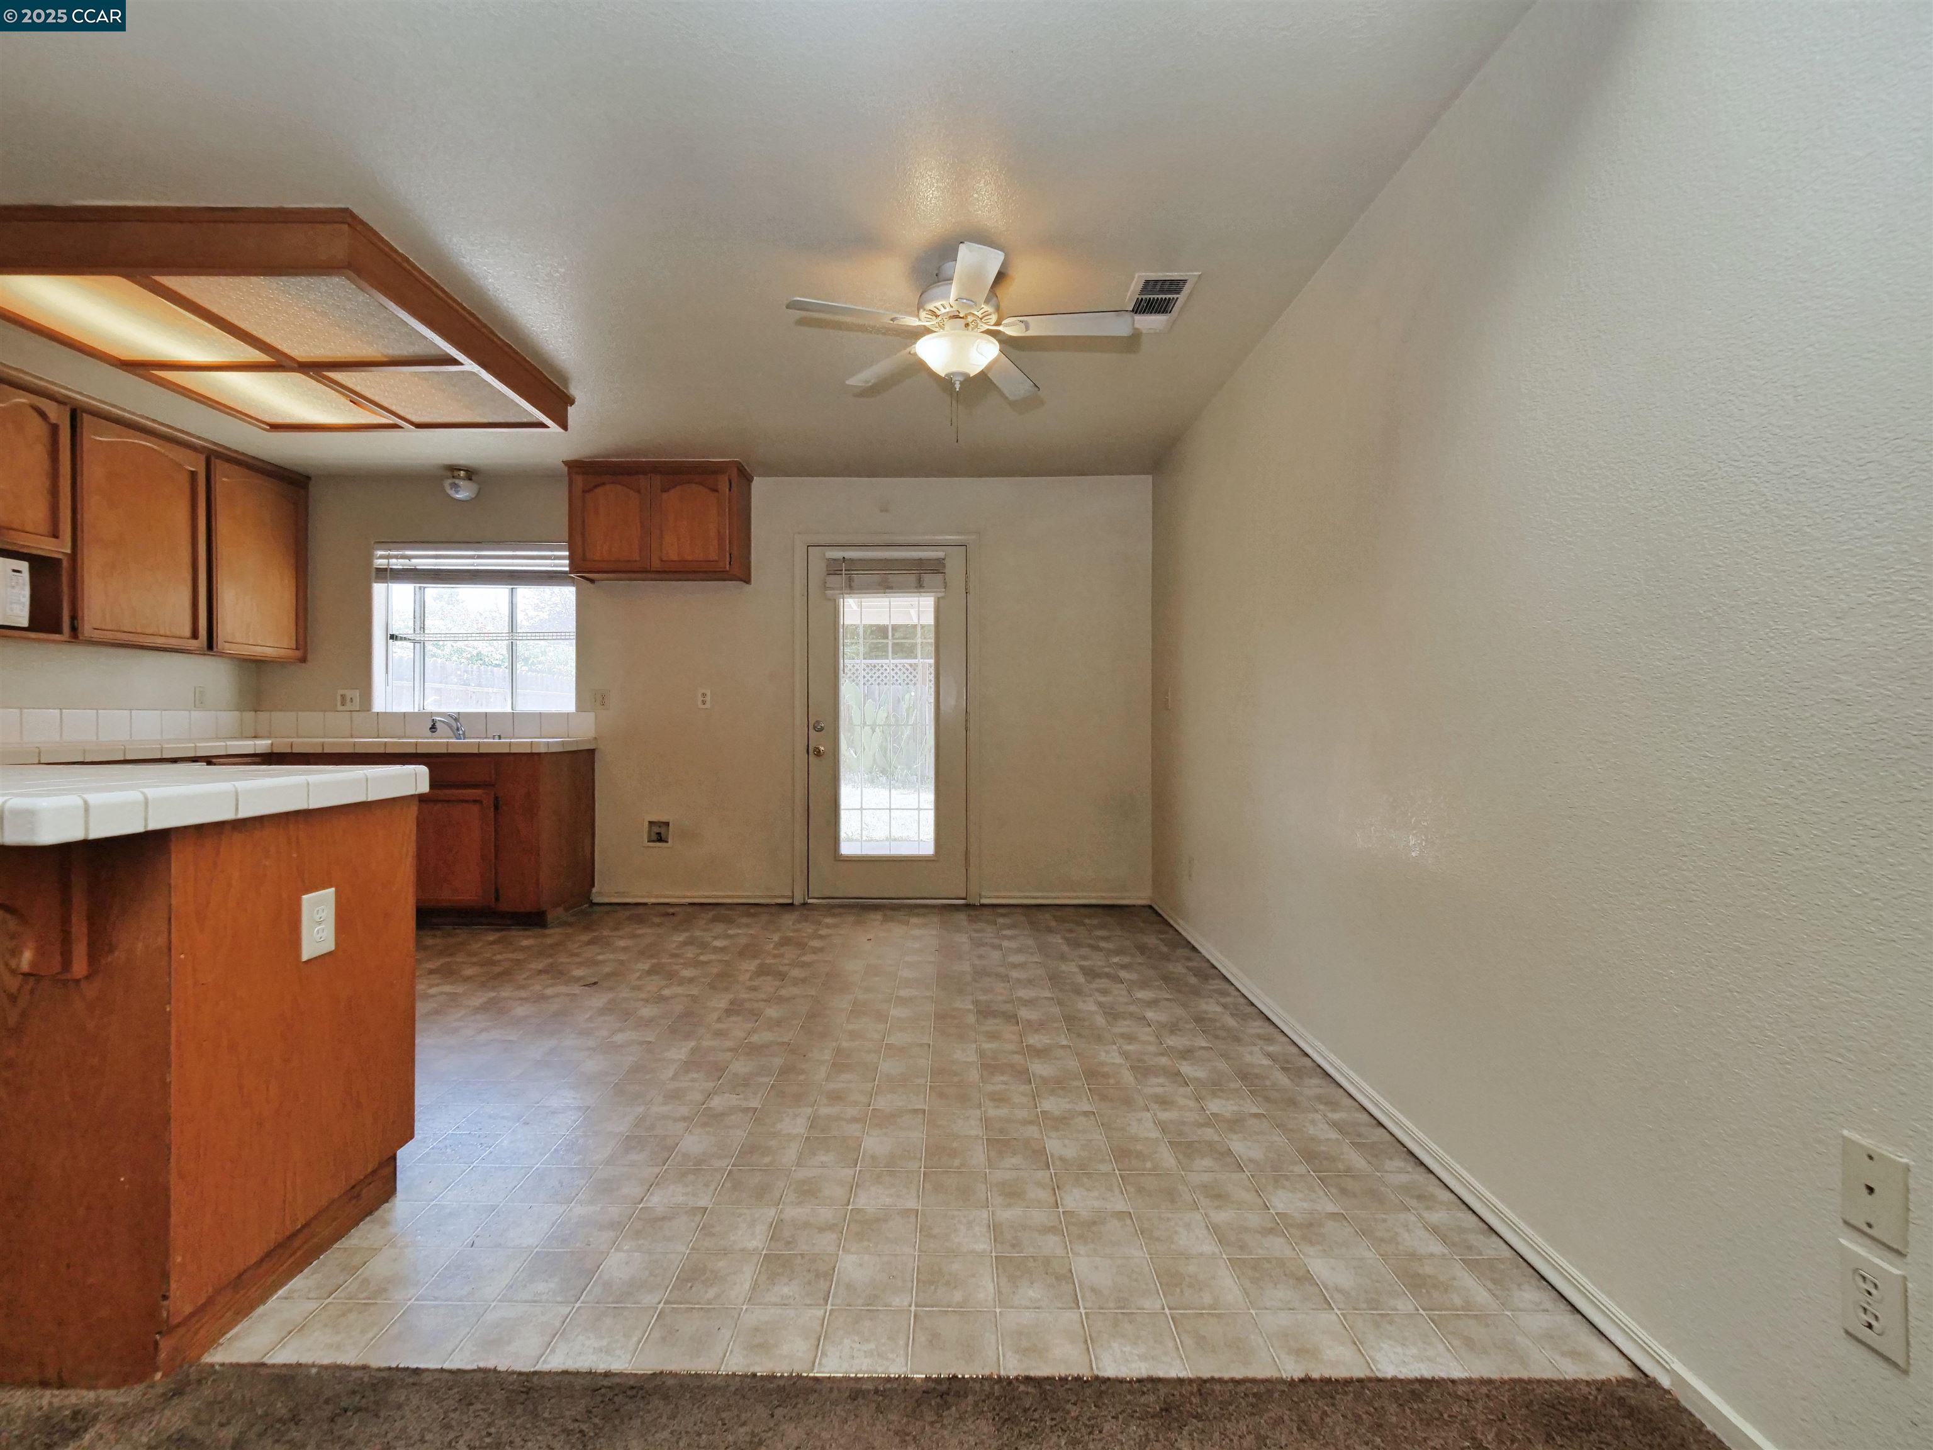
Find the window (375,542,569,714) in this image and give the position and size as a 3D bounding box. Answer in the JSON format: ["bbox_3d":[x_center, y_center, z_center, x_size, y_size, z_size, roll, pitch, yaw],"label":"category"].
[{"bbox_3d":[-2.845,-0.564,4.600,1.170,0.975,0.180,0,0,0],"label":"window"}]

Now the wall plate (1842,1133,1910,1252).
[{"bbox_3d":[1.107,0.570,0.953,0.008,0.112,0.070,0,0,0],"label":"wall plate"}]

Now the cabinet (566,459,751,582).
[{"bbox_3d":[-1.685,-1.115,4.350,0.910,0.610,0.340,0,0,0],"label":"cabinet"}]

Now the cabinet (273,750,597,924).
[{"bbox_3d":[-2.804,0.585,4.230,1.310,0.900,0.590,0,0,0],"label":"cabinet"}]

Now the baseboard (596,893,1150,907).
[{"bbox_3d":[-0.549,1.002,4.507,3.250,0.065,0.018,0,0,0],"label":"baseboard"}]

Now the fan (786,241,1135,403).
[{"bbox_3d":[-0.022,-1.235,2.430,1.060,0.390,1.050,0,0,0],"label":"fan"}]

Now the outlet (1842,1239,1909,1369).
[{"bbox_3d":[1.107,0.708,0.953,0.008,0.115,0.070,0,0,0],"label":"outlet"}]

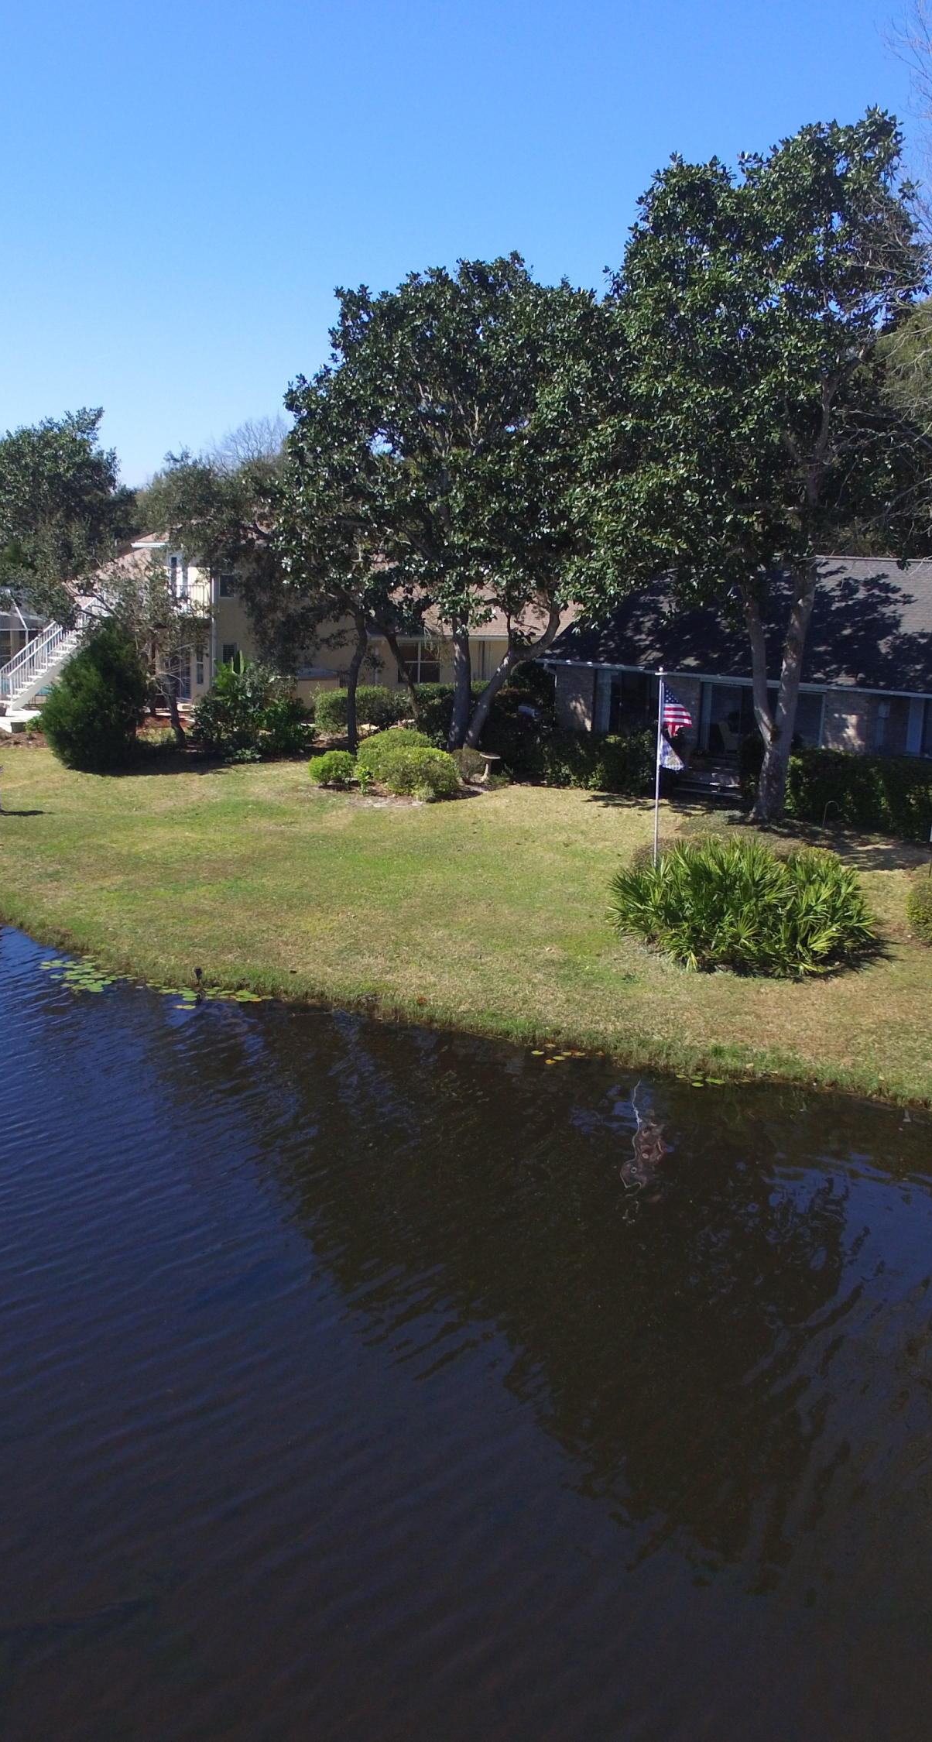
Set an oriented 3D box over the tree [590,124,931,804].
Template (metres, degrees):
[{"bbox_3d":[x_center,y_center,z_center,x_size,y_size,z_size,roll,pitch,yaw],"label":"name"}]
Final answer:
[{"bbox_3d":[7.185,-8.762,31.180,7.400,15.500,7.400,2,13,0],"label":"tree"}]

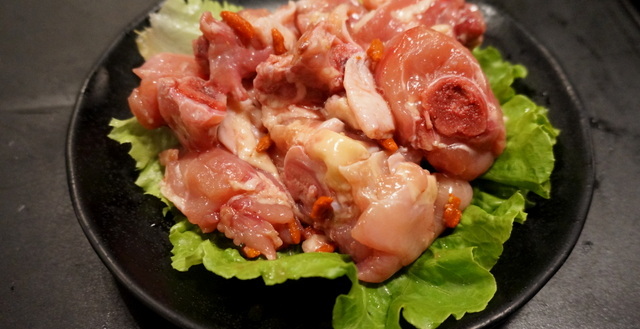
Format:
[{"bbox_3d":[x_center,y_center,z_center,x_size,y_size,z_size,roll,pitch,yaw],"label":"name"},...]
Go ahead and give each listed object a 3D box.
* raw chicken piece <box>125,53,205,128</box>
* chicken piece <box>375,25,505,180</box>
[{"bbox_3d":[-0.068,-0.034,0.230,0.040,0.030,0.050,-10,54,-9],"label":"raw chicken piece"},{"bbox_3d":[0.051,-0.028,0.216,0.051,0.042,0.074,-13,55,-11],"label":"chicken piece"}]

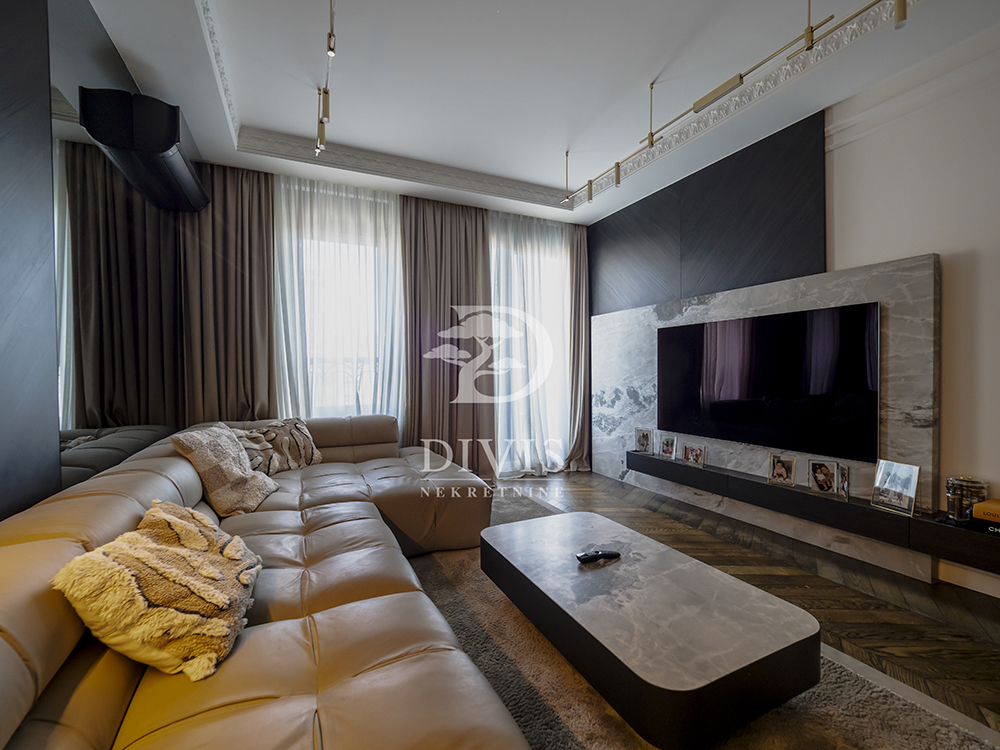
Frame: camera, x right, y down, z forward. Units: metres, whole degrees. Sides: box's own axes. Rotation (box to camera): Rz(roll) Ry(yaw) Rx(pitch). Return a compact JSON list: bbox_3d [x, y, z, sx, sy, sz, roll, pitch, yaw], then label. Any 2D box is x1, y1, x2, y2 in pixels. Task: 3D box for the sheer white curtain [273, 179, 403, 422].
[{"bbox_3d":[-1.463,-0.293,3.762,1.136,2.866,0.120,0,0,-22],"label":"sheer white curtain"}]

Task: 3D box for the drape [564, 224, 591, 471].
[{"bbox_3d":[0.903,-0.306,4.713,0.343,2.866,0.150,0,0,-22],"label":"drape"}]

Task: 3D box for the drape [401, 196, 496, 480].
[{"bbox_3d":[-0.515,-0.310,4.220,0.950,2.900,0.160,0,0,-22],"label":"drape"}]

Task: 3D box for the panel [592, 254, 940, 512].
[{"bbox_3d":[1.765,0.232,3.462,0.100,1.800,2.773,0,0,-28],"label":"panel"}]

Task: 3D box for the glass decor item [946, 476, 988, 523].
[{"bbox_3d":[2.387,0.637,2.066,0.135,0.185,0.135,0,0,-28],"label":"glass decor item"}]

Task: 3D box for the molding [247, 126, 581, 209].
[{"bbox_3d":[-0.605,-1.808,3.646,3.018,0.160,0.085,0,0,-23],"label":"molding"}]

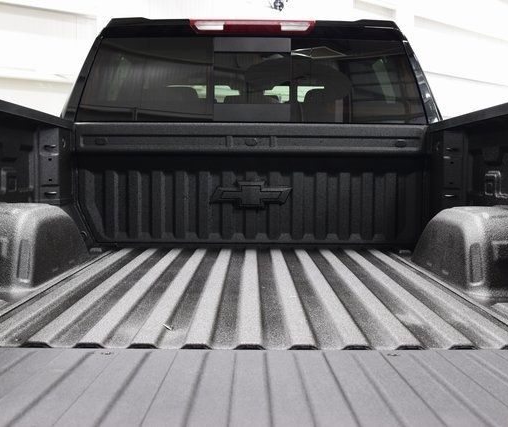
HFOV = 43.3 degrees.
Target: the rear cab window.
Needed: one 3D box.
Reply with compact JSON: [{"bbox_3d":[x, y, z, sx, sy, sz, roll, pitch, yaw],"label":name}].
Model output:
[{"bbox_3d":[-0.006,-0.645,3.022,1.620,0.440,0.080,0,-10,0],"label":"rear cab window"}]

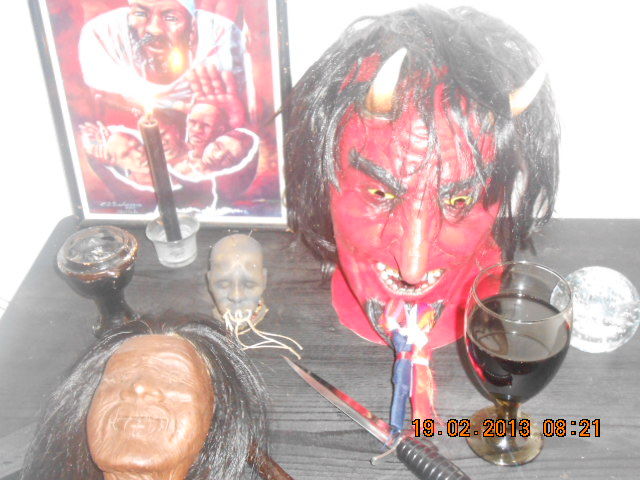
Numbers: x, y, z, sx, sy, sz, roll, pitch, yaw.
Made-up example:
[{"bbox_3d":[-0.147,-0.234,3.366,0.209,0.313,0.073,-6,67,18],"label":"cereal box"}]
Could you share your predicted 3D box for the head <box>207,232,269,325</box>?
[{"bbox_3d":[-0.083,0.041,0.817,0.059,0.088,0.069,-8,36,-6],"label":"head"}]

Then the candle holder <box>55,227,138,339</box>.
[{"bbox_3d":[-0.213,0.044,0.814,0.075,0.099,0.075,-15,38,-15],"label":"candle holder"}]

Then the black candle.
[{"bbox_3d":[-0.169,-0.057,0.875,0.018,0.170,0.018,-11,37,-10],"label":"black candle"}]

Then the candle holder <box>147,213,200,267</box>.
[{"bbox_3d":[-0.163,0.002,0.917,0.058,0.041,0.058,-11,37,-10],"label":"candle holder"}]

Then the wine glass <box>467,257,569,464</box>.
[{"bbox_3d":[0.154,0.103,0.651,0.080,0.160,0.080,7,38,14],"label":"wine glass"}]

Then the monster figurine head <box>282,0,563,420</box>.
[{"bbox_3d":[0.096,-0.055,0.753,0.245,0.300,0.280,5,37,12],"label":"monster figurine head"}]

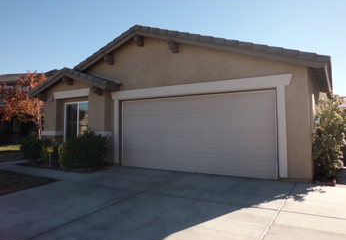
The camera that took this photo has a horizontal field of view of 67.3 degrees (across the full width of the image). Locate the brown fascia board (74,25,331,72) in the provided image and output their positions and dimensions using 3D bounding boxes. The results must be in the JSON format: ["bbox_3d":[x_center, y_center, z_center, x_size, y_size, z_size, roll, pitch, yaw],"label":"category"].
[{"bbox_3d":[-0.251,-1.912,7.409,8.000,1.950,0.280,-2,-3,31],"label":"brown fascia board"}]

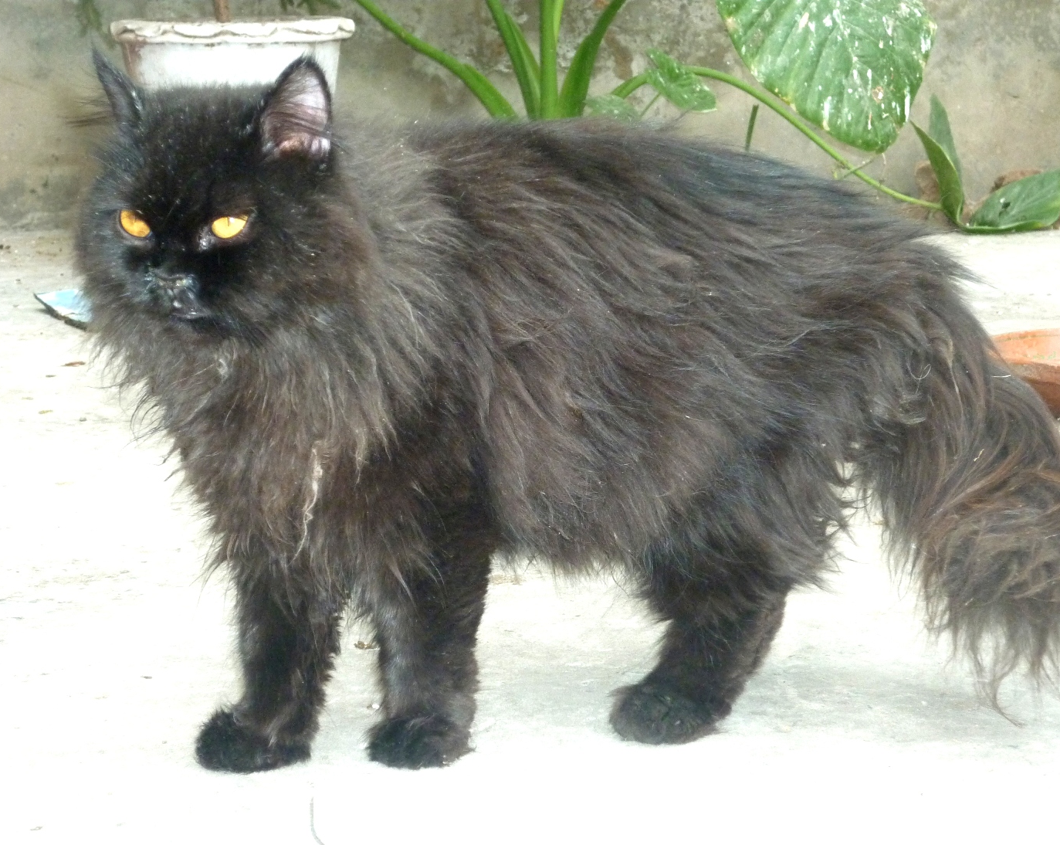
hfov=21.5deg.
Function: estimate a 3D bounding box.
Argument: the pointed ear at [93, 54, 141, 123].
[{"bbox_3d":[-0.188,-0.152,1.275,0.018,0.036,0.030,-27,12,-27],"label":"pointed ear"}]

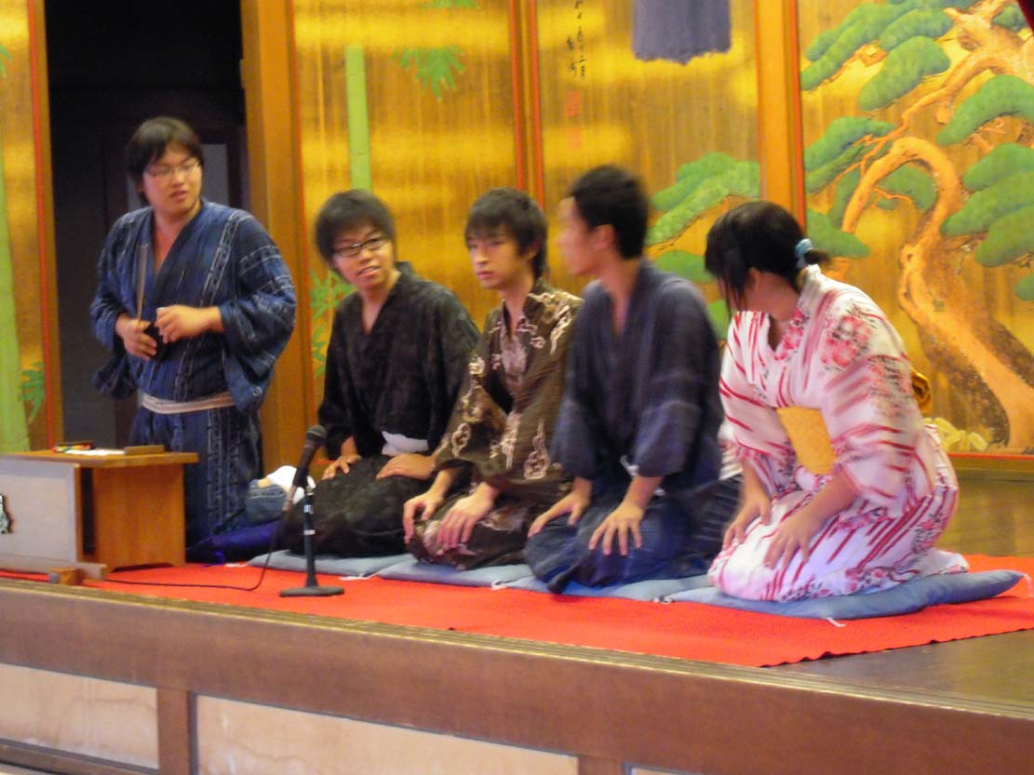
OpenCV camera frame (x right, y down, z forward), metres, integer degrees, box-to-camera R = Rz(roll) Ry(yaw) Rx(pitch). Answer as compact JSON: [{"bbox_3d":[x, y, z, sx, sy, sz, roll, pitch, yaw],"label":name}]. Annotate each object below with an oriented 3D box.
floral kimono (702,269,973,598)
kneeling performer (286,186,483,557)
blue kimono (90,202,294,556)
[{"bbox_3d":[0.687,0.086,7.309,0.620,0.705,0.490,-4,3,-36],"label":"floral kimono"},{"bbox_3d":[-0.318,-0.049,8.728,0.650,0.945,0.530,-4,3,-40],"label":"kneeling performer"},{"bbox_3d":[-0.883,-0.055,9.221,0.600,0.905,0.470,0,3,40],"label":"blue kimono"}]

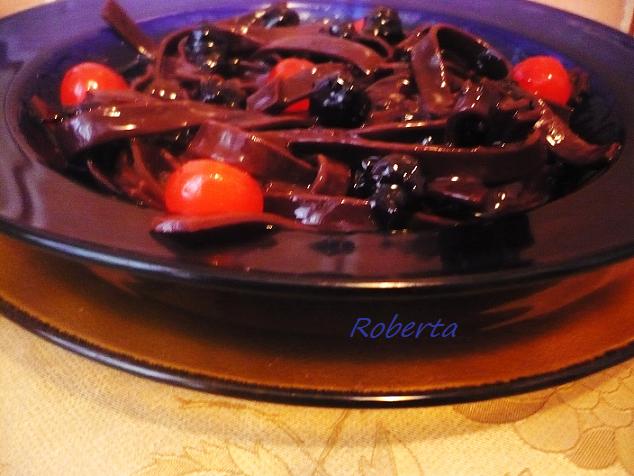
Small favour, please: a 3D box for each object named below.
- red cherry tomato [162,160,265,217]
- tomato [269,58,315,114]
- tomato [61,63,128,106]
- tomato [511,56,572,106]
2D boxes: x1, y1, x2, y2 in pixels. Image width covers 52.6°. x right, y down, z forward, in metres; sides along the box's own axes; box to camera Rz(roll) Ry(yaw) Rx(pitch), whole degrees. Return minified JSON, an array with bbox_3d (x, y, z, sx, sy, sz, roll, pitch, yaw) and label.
[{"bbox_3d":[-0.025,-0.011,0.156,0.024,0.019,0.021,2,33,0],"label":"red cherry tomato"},{"bbox_3d":[-0.008,-0.051,0.217,0.021,0.022,0.021,2,33,0],"label":"tomato"},{"bbox_3d":[-0.074,-0.049,0.213,0.023,0.019,0.021,2,33,0],"label":"tomato"},{"bbox_3d":[0.082,-0.056,0.232,0.022,0.021,0.021,2,33,0],"label":"tomato"}]

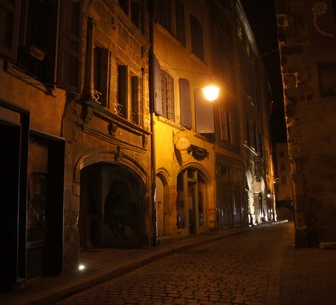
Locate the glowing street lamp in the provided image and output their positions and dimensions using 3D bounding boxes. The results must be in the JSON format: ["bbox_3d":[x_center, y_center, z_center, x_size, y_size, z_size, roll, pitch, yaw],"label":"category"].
[{"bbox_3d":[1.351,-1.833,10.700,0.510,0.560,0.510,-3,-7,14],"label":"glowing street lamp"}]

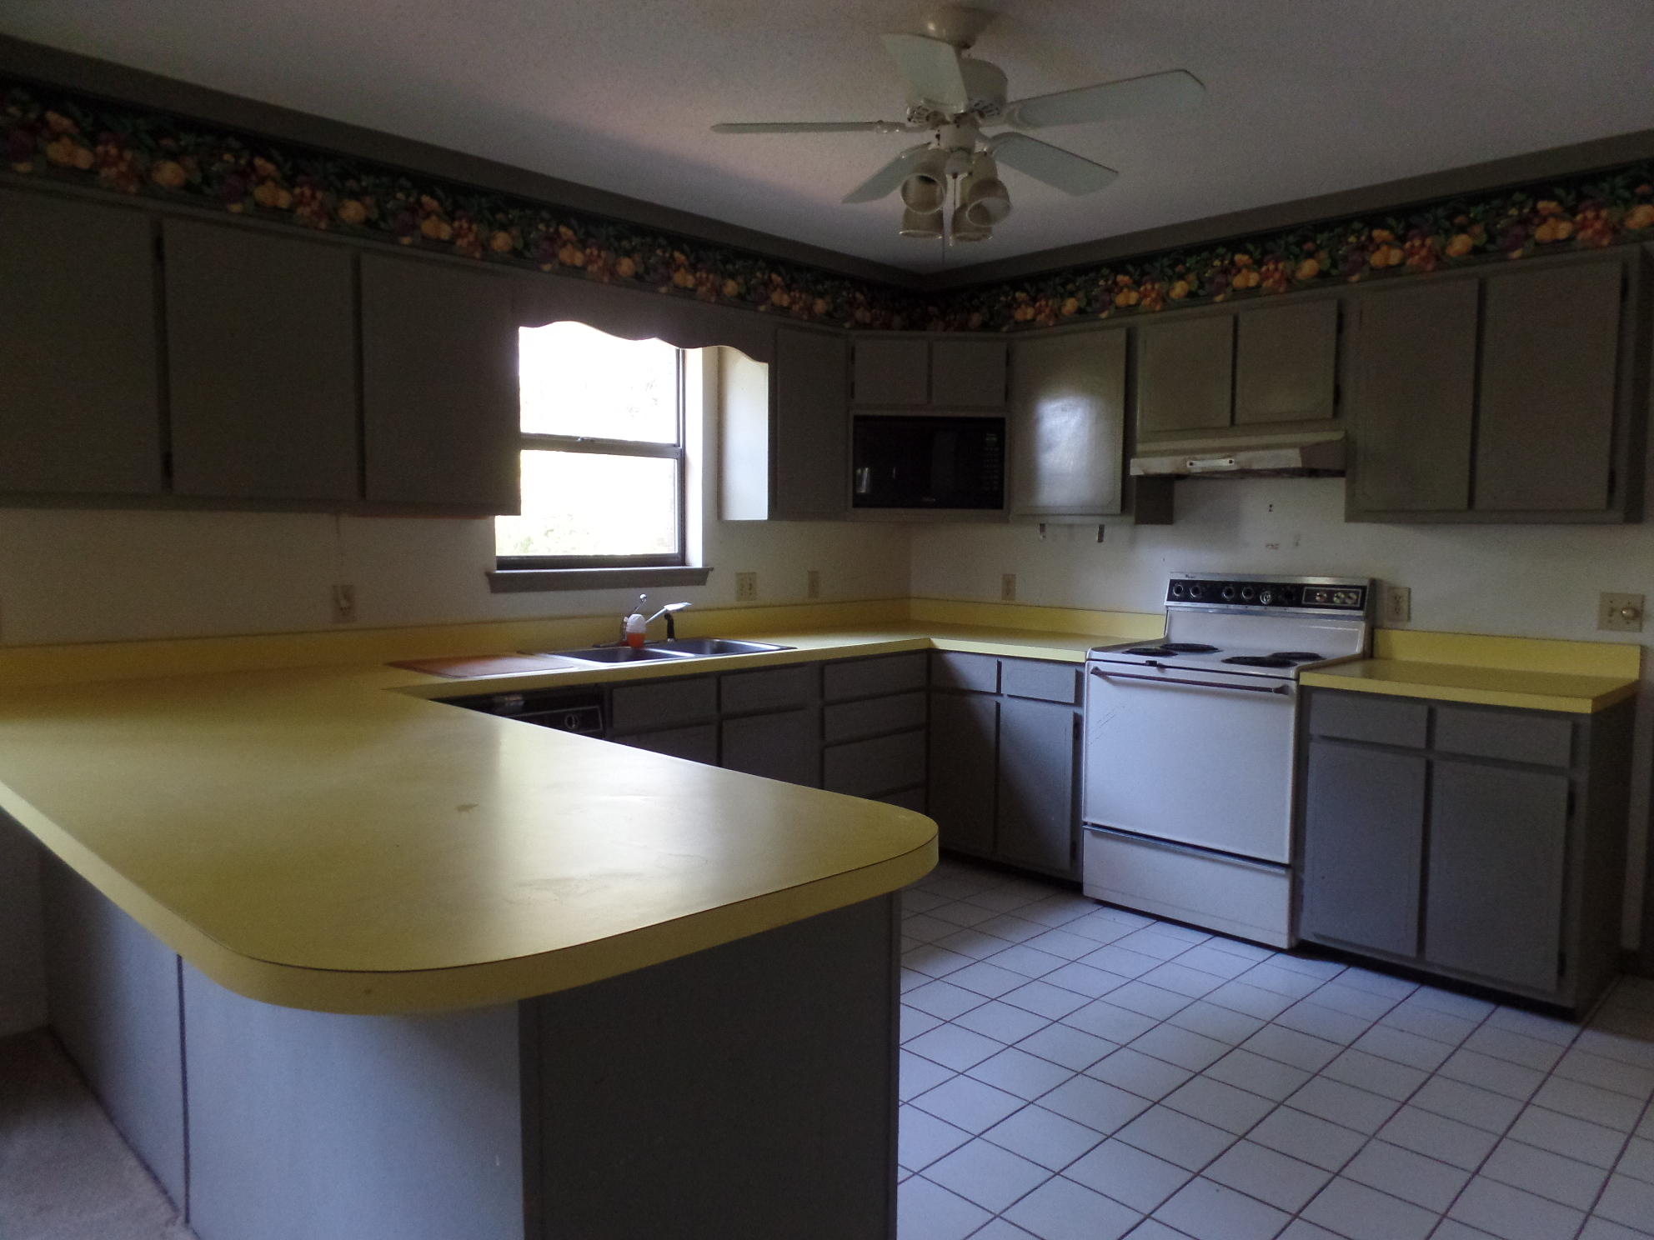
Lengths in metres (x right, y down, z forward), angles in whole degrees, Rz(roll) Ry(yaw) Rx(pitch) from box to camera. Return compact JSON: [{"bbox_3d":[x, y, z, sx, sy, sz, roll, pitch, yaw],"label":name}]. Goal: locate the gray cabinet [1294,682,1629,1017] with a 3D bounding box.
[{"bbox_3d":[1.972,0.618,3.417,0.620,0.830,0.753,-4,6,-45],"label":"gray cabinet"}]

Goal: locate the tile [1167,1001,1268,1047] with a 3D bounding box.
[{"bbox_3d":[1.071,1.115,3.034,0.196,0.010,0.196,-4,6,-45],"label":"tile"}]

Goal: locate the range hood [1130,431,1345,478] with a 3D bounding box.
[{"bbox_3d":[1.484,-0.577,3.924,0.472,0.137,0.755,-4,6,-45],"label":"range hood"}]

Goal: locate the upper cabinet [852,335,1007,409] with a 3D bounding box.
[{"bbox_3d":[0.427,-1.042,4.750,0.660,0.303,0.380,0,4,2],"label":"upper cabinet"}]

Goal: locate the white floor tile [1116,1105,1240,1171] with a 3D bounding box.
[{"bbox_3d":[0.765,1.136,2.410,0.200,0.010,0.200,4,6,45],"label":"white floor tile"}]

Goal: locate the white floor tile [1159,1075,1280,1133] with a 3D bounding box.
[{"bbox_3d":[0.923,1.146,2.596,0.196,0.010,0.196,-4,6,-45],"label":"white floor tile"}]

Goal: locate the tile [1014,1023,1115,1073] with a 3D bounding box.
[{"bbox_3d":[0.633,1.129,2.897,0.203,0.010,0.203,-4,6,-45],"label":"tile"}]

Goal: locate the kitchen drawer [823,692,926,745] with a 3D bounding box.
[{"bbox_3d":[0.053,0.381,4.469,0.587,0.146,0.445,-4,6,-45],"label":"kitchen drawer"}]

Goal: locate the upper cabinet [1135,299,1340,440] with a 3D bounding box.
[{"bbox_3d":[1.530,-0.878,3.962,0.323,0.453,0.745,-4,6,-45],"label":"upper cabinet"}]

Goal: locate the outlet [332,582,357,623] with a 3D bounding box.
[{"bbox_3d":[-1.515,-0.048,3.454,0.012,0.115,0.072,4,6,45],"label":"outlet"}]

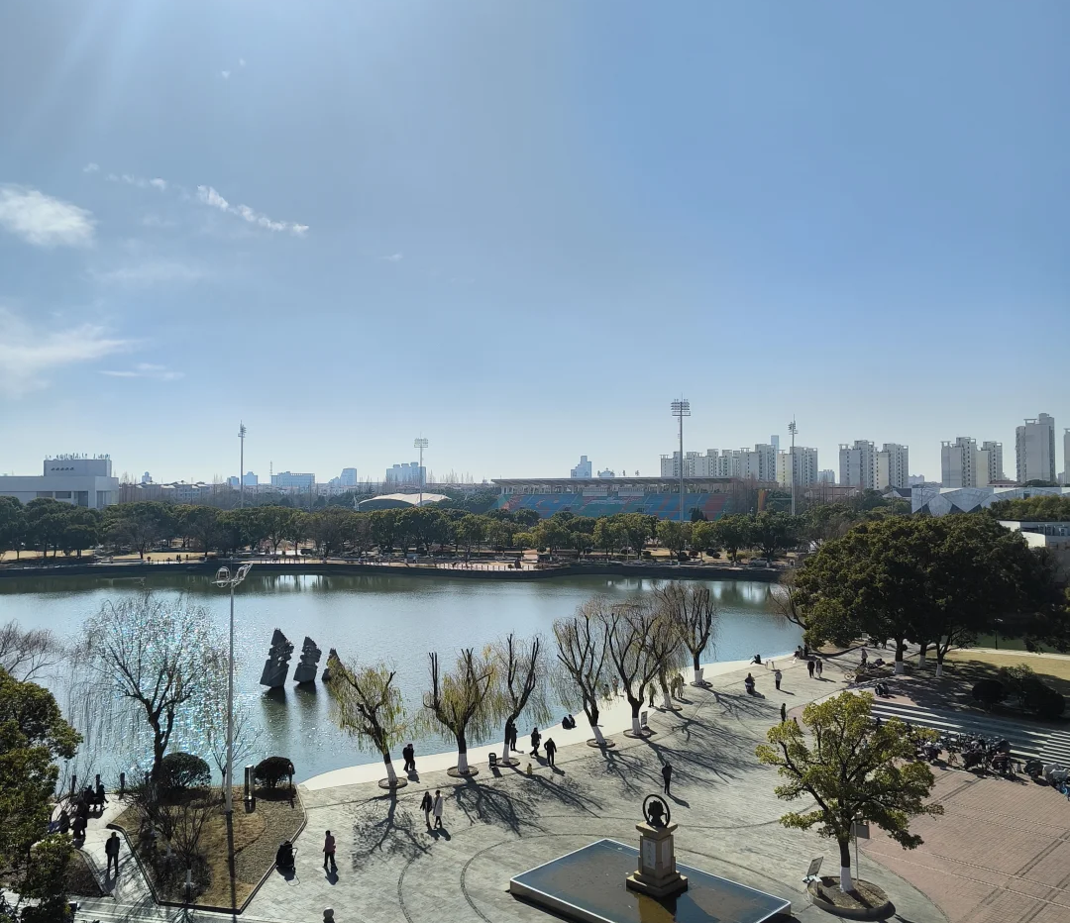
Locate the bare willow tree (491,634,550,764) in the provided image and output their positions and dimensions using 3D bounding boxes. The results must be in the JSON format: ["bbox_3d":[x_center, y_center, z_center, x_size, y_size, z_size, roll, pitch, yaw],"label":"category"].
[{"bbox_3d":[-0.874,14.270,57.207,3.494,7.725,3.494,0,-1,0],"label":"bare willow tree"}]

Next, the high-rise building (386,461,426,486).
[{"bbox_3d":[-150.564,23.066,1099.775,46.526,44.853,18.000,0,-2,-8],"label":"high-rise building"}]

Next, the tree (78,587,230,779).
[{"bbox_3d":[-19.724,12.130,49.192,7.555,10.749,7.200,0,-2,0],"label":"tree"}]

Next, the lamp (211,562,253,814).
[{"bbox_3d":[-15.096,11.228,47.366,2.053,12.457,2.000,0,-2,0],"label":"lamp"}]

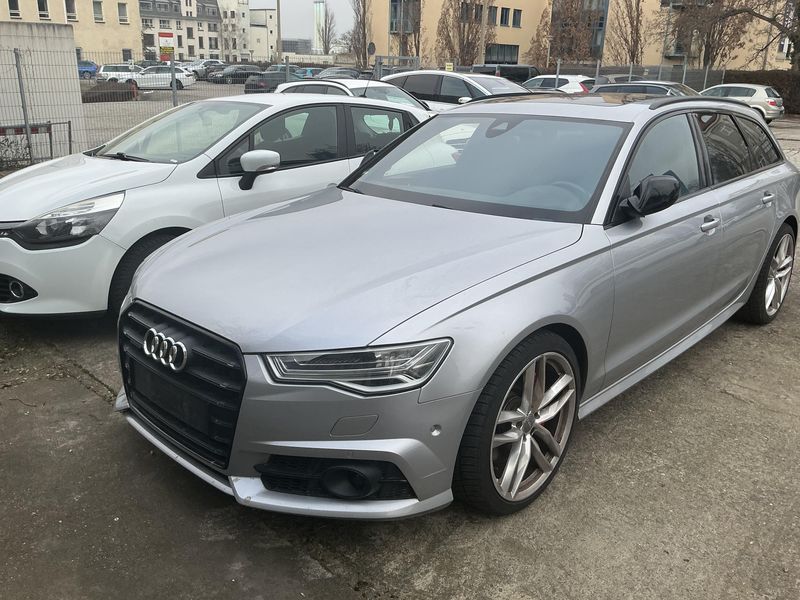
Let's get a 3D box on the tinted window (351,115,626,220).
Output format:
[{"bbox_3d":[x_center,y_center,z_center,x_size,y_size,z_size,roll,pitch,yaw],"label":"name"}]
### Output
[{"bbox_3d":[0.403,-0.739,3.250,1.460,0.110,0.820,16,54,42],"label":"tinted window"}]

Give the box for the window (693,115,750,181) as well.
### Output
[{"bbox_3d":[1.841,-0.867,3.643,0.740,0.390,0.050,-17,-5,-43],"label":"window"}]

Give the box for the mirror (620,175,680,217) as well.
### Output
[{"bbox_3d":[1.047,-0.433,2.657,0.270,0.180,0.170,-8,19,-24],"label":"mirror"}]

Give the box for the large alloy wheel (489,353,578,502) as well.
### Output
[{"bbox_3d":[0.415,0.432,2.378,0.220,0.550,0.550,17,24,42],"label":"large alloy wheel"}]

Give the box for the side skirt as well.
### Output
[{"bbox_3d":[1.410,0.229,3.318,0.100,0.120,2.020,17,24,42],"label":"side skirt"}]

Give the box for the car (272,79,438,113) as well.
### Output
[{"bbox_3d":[-0.721,-3.307,12.025,1.800,1.500,4.350,-16,25,-42],"label":"car"}]

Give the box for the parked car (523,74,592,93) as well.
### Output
[{"bbox_3d":[6.663,-9.315,29.320,1.860,1.630,4.430,-16,24,-41],"label":"parked car"}]

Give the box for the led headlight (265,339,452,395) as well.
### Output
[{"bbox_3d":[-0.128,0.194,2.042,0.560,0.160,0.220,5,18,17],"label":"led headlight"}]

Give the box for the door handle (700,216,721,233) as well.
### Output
[{"bbox_3d":[1.518,-0.369,3.160,0.060,0.050,0.235,17,24,42],"label":"door handle"}]

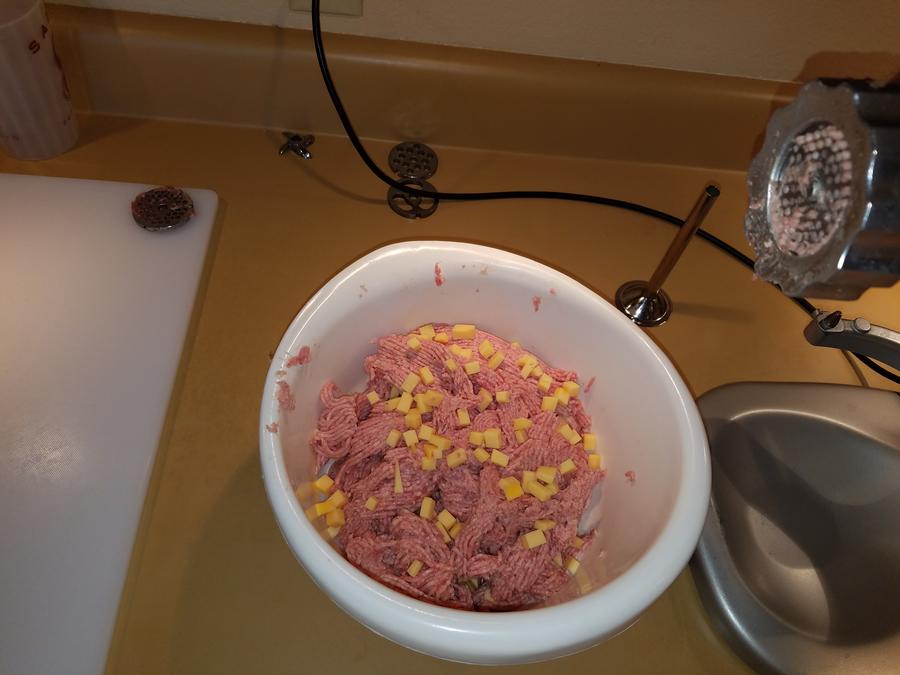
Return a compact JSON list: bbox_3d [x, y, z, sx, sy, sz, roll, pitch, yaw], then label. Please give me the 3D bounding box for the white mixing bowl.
[{"bbox_3d":[0.019,0.089,0.530,0.302,0.147,0.318,2,60,-4],"label":"white mixing bowl"}]

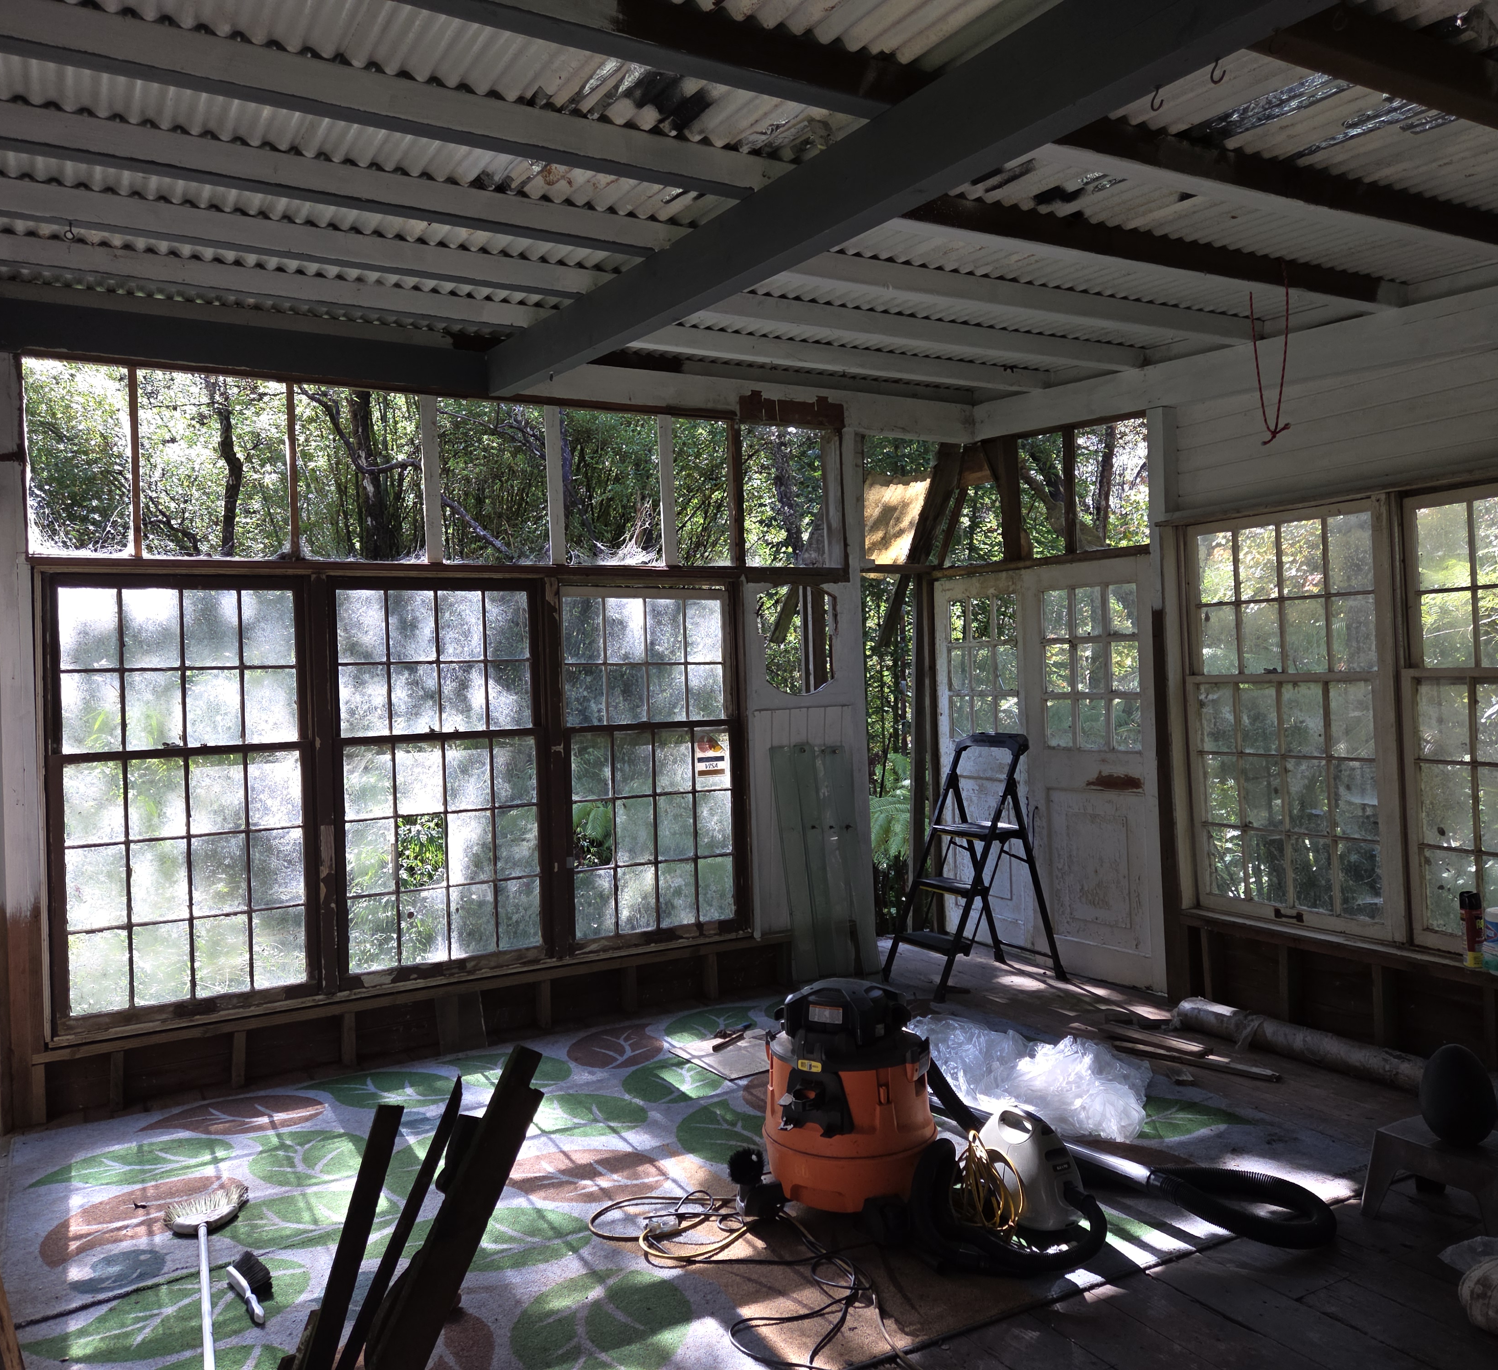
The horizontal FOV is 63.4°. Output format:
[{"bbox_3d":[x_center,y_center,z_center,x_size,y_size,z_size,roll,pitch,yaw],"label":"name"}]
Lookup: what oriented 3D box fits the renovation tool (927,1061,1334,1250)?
[{"bbox_3d":[0.997,1.289,3.617,0.420,0.300,1.400,-2,0,-44],"label":"renovation tool"}]

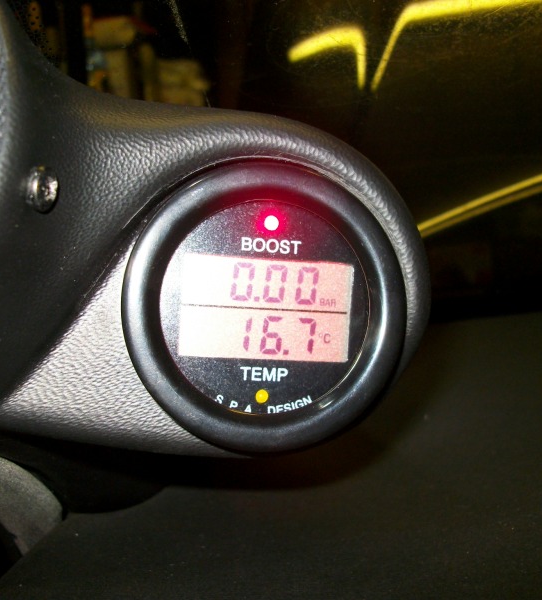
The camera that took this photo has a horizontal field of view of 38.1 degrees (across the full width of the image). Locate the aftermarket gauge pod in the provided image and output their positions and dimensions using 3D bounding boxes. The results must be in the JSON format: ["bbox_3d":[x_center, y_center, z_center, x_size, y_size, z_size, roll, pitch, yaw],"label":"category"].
[{"bbox_3d":[-0.003,0.002,0.184,0.062,0.062,0.038,3,-2,-8],"label":"aftermarket gauge pod"}]

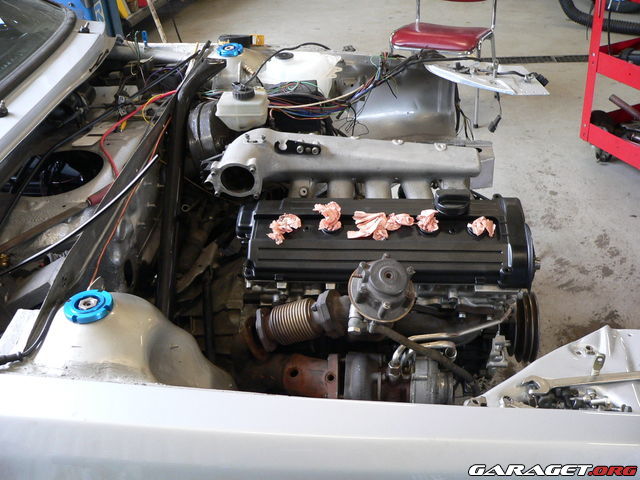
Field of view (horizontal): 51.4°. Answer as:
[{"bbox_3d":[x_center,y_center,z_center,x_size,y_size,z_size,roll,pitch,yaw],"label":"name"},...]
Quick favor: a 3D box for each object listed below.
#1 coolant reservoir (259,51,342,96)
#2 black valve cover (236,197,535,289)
[{"bbox_3d":[-0.050,-0.400,1.805,0.200,0.150,0.155,9,38,19],"label":"coolant reservoir"},{"bbox_3d":[0.117,-0.005,1.230,0.520,0.080,0.168,1,59,6],"label":"black valve cover"}]

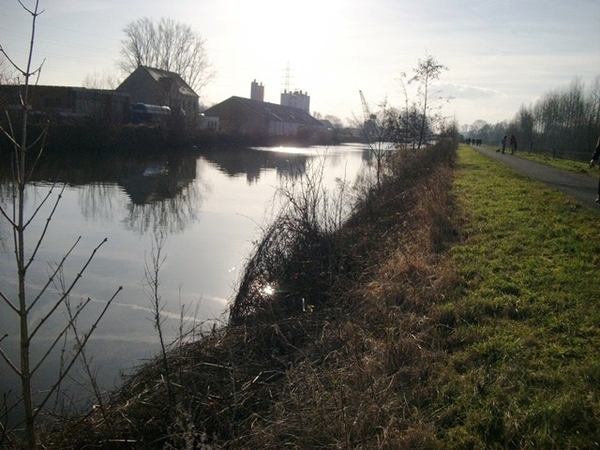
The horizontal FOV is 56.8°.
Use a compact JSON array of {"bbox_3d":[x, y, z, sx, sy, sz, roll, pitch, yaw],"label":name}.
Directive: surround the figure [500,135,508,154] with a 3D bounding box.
[{"bbox_3d":[18.091,-7.058,49.000,0.470,1.700,0.520,2,10,-6],"label":"figure"}]

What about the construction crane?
[{"bbox_3d":[33.099,-53.056,270.000,10.000,24.500,5.000,-5,13,-41],"label":"construction crane"}]

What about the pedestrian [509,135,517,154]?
[{"bbox_3d":[18.650,-6.986,48.500,0.500,1.750,0.550,2,10,-6],"label":"pedestrian"}]

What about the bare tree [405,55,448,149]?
[{"bbox_3d":[9.122,-8.798,40.000,3.100,6.900,3.000,3,10,0],"label":"bare tree"}]

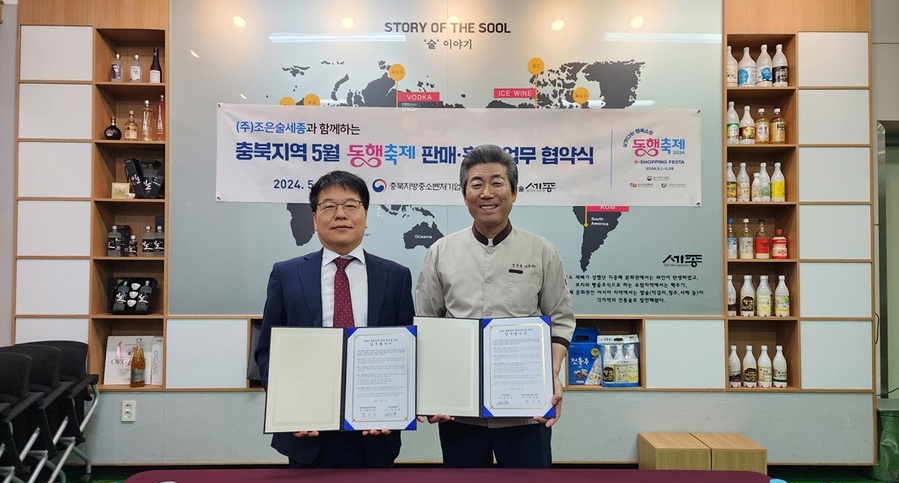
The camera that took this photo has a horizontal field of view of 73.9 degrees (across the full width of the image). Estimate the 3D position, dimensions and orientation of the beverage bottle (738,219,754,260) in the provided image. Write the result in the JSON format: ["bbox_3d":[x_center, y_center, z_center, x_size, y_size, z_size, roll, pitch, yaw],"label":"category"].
[{"bbox_3d":[1.852,-0.016,3.723,0.077,0.248,0.077,0,-1,-1],"label":"beverage bottle"}]

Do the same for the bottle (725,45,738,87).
[{"bbox_3d":[1.749,-1.090,3.737,0.093,0.262,0.093,0,-1,-1],"label":"bottle"}]

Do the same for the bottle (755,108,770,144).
[{"bbox_3d":[1.984,-0.724,3.784,0.079,0.233,0.079,0,-1,-1],"label":"bottle"}]

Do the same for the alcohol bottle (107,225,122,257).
[{"bbox_3d":[-2.088,-0.004,3.732,0.074,0.198,0.074,0,-1,-1],"label":"alcohol bottle"}]

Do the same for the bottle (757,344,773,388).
[{"bbox_3d":[1.949,0.769,3.690,0.074,0.251,0.074,0,-1,-1],"label":"bottle"}]

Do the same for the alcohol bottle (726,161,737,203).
[{"bbox_3d":[1.740,-0.362,3.704,0.074,0.250,0.074,0,-1,-1],"label":"alcohol bottle"}]

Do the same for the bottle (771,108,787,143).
[{"bbox_3d":[2.045,-0.706,3.714,0.077,0.238,0.077,0,-1,-1],"label":"bottle"}]

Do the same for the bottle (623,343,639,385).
[{"bbox_3d":[1.128,0.757,3.703,0.077,0.258,0.077,0,-1,-1],"label":"bottle"}]

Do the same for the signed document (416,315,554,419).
[{"bbox_3d":[0.106,0.387,1.863,0.429,0.310,0.042,0,-1,7],"label":"signed document"}]

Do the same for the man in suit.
[{"bbox_3d":[-0.359,0.592,1.937,0.540,1.652,0.370,0,-1,-5],"label":"man in suit"}]

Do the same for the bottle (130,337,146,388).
[{"bbox_3d":[-1.901,0.739,3.646,0.080,0.290,0.080,1,-1,-21],"label":"bottle"}]

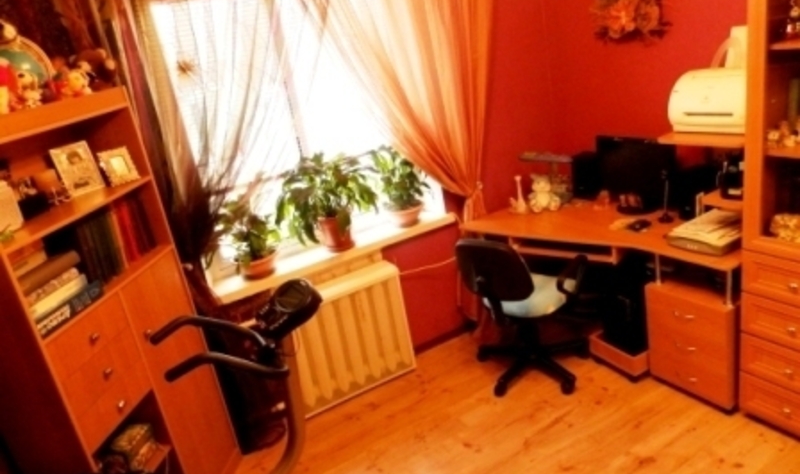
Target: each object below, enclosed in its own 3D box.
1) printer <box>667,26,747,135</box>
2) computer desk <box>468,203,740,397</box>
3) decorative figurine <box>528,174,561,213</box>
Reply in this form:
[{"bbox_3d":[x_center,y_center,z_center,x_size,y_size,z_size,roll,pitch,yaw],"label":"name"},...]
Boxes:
[{"bbox_3d":[1.387,-0.657,2.399,0.315,0.374,0.374,-20,21,-25],"label":"printer"},{"bbox_3d":[1.181,0.287,3.242,0.866,0.738,1.506,-20,21,-25],"label":"computer desk"},{"bbox_3d":[0.865,-0.274,3.521,0.177,0.226,0.148,-2,21,23],"label":"decorative figurine"}]

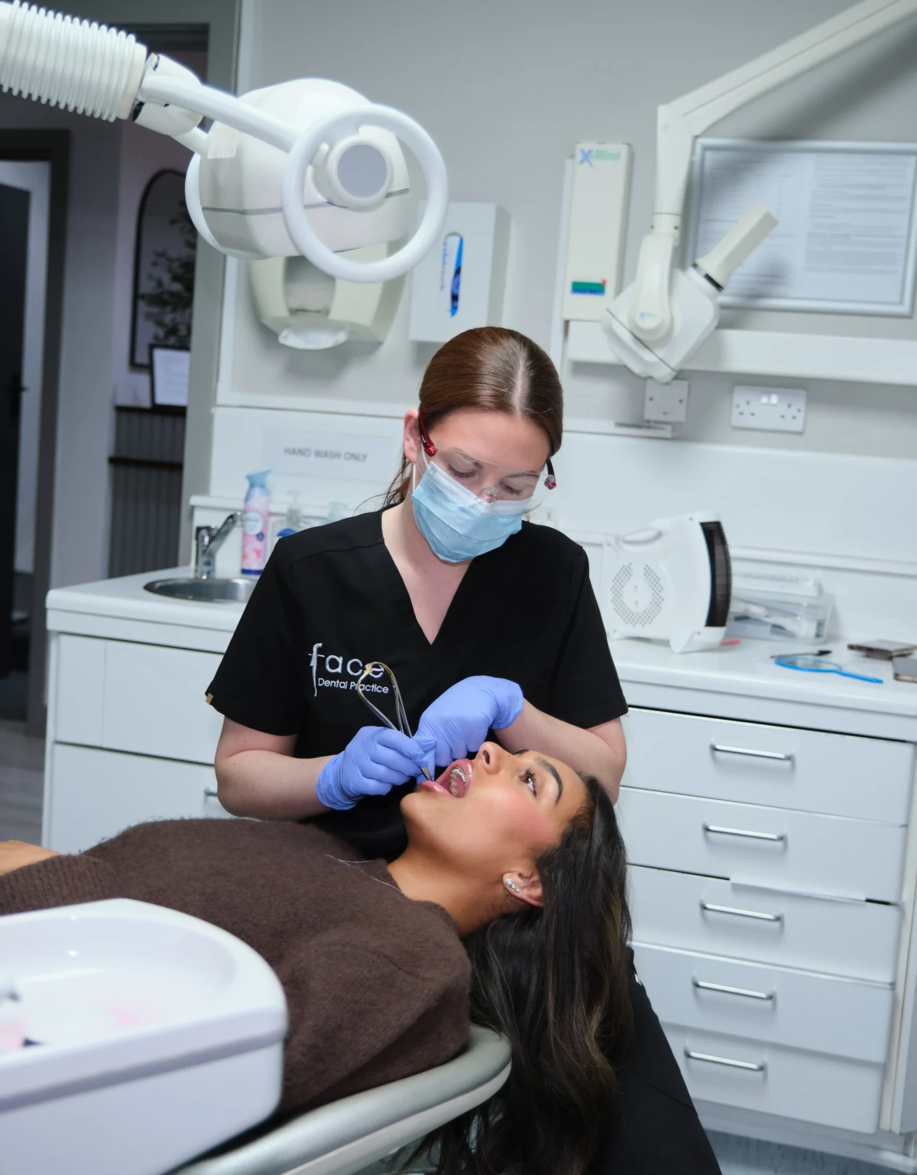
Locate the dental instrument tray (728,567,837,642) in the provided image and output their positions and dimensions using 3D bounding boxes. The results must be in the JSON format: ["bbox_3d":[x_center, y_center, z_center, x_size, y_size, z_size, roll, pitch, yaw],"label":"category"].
[{"bbox_3d":[0.611,0.032,2.780,0.245,0.126,0.150,6,7,16],"label":"dental instrument tray"}]

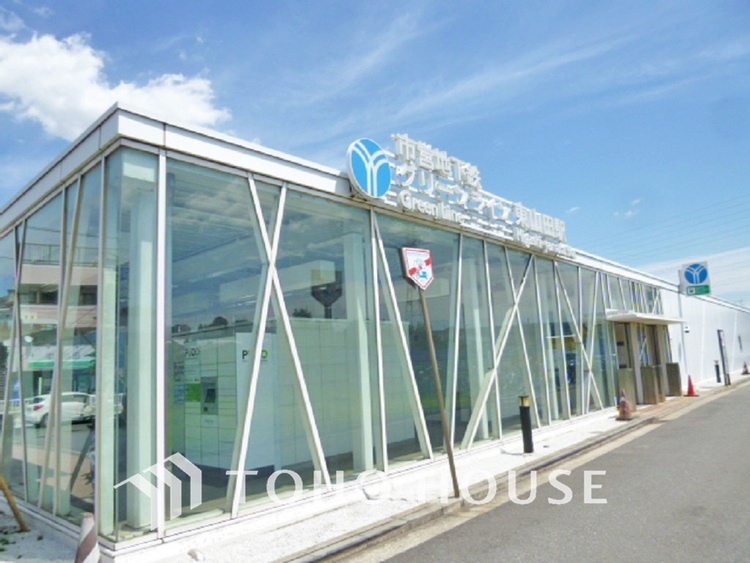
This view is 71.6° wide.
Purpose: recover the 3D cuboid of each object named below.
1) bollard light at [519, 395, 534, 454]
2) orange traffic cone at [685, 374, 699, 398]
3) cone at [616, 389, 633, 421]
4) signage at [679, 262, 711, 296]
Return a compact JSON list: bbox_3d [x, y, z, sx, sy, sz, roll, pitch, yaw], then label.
[{"bbox_3d":[2.521,2.383,8.669,0.165,0.910,0.165,-11,-12,40],"label":"bollard light"},{"bbox_3d":[10.508,3.461,17.303,0.390,0.700,0.390,-11,-12,40],"label":"orange traffic cone"},{"bbox_3d":[5.710,2.818,11.953,0.370,0.700,0.370,-11,-12,40],"label":"cone"},{"bbox_3d":[13.349,-0.066,21.600,1.000,1.380,0.200,-11,-12,40],"label":"signage"}]

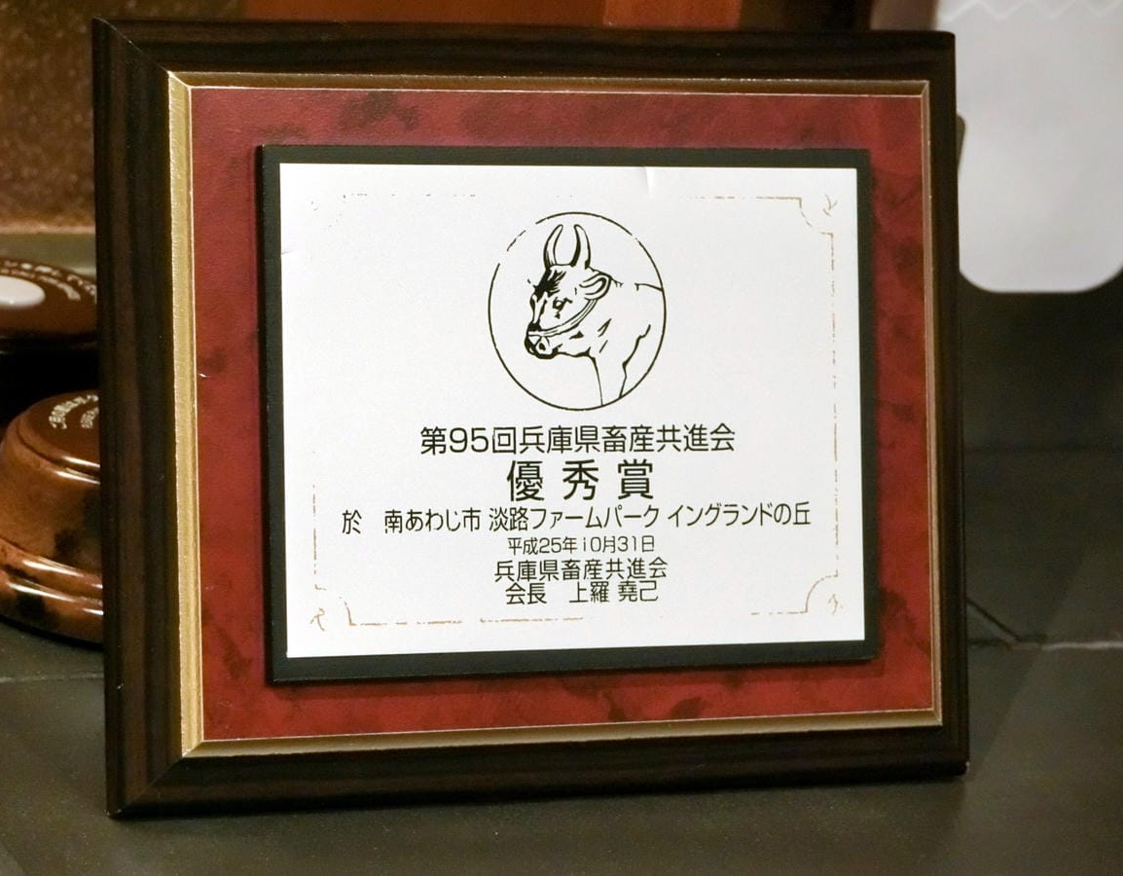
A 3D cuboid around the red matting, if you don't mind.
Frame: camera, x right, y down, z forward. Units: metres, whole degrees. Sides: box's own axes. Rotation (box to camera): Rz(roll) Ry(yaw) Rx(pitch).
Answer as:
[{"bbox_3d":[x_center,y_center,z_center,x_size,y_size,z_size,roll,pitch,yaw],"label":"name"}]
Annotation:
[{"bbox_3d":[0.003,-0.008,1.577,0.225,0.177,0.008,-1,0,-25],"label":"red matting"}]

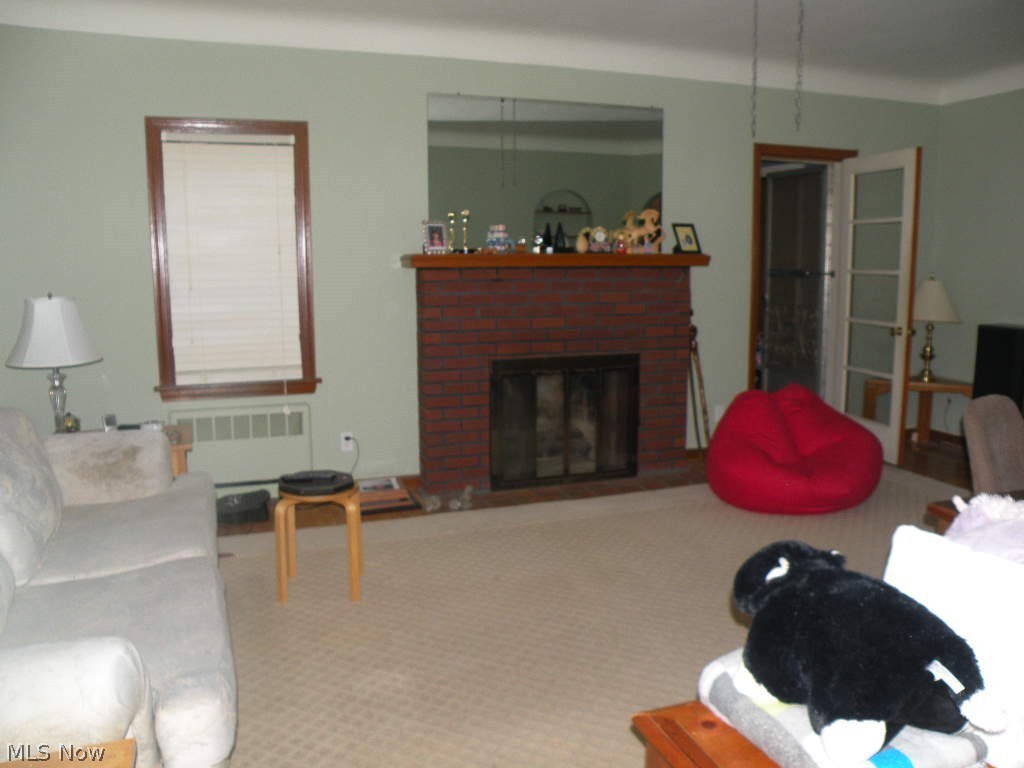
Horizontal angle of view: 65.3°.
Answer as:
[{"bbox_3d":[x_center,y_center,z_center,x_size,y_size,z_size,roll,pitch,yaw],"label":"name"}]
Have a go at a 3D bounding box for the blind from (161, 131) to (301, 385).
[{"bbox_3d":[-1.500,-0.670,4.308,0.690,1.345,0.050,-3,9,-19],"label":"blind"}]

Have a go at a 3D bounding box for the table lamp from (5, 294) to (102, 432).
[{"bbox_3d":[-2.180,-0.070,3.783,0.440,0.727,0.440,-3,9,-19],"label":"table lamp"}]

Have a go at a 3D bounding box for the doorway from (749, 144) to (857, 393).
[{"bbox_3d":[2.016,-0.571,5.564,0.880,2.101,0.150,-3,9,-19],"label":"doorway"}]

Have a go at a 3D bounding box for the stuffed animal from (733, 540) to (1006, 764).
[{"bbox_3d":[0.601,0.442,1.430,0.300,0.250,0.420,-5,9,-27],"label":"stuffed animal"}]

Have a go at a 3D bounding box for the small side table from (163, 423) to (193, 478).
[{"bbox_3d":[-1.920,0.501,3.924,0.690,0.473,0.550,-3,9,-19],"label":"small side table"}]

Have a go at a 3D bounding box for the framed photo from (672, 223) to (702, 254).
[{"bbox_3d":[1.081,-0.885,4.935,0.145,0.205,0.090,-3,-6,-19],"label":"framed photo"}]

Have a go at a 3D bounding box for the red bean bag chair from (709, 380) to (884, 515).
[{"bbox_3d":[1.622,0.321,4.559,0.920,0.610,0.920,3,9,20],"label":"red bean bag chair"}]

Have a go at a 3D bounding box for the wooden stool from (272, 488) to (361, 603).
[{"bbox_3d":[-0.776,0.609,3.214,0.335,0.450,0.335,-1,8,-3],"label":"wooden stool"}]

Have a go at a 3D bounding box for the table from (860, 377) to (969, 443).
[{"bbox_3d":[2.973,0.204,5.779,0.820,0.480,0.440,3,9,24],"label":"table"}]

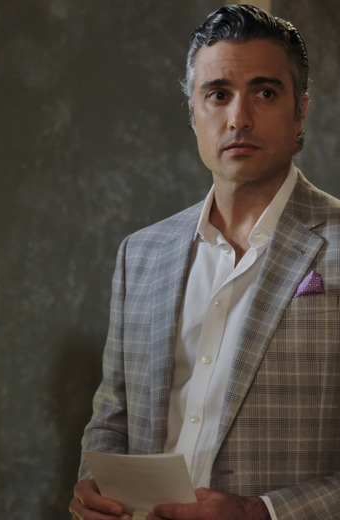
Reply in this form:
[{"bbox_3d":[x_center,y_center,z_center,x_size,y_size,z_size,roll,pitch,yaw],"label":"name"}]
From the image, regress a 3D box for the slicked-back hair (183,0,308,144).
[{"bbox_3d":[0.109,-0.262,1.920,0.172,0.200,0.210,2,-3,12],"label":"slicked-back hair"}]

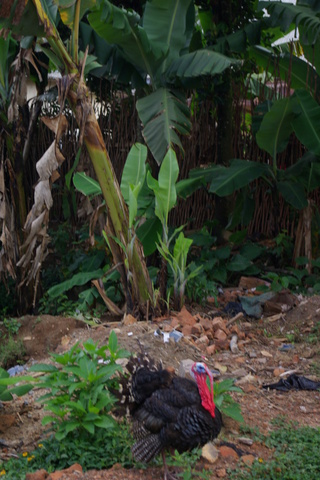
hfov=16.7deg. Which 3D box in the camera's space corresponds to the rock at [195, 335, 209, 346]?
[{"bbox_3d":[0.364,0.882,9.600,0.123,0.100,0.105,0,3,0],"label":"rock"}]

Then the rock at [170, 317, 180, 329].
[{"bbox_3d":[0.142,0.758,10.050,0.100,0.105,0.090,0,3,0],"label":"rock"}]

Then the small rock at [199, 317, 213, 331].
[{"bbox_3d":[0.466,0.855,11.200,0.139,0.132,0.136,0,2,0],"label":"small rock"}]

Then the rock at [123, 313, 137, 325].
[{"bbox_3d":[-0.312,0.804,11.200,0.139,0.113,0.127,0,2,0],"label":"rock"}]

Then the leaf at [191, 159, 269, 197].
[{"bbox_3d":[0.846,-0.760,13.300,0.920,0.462,0.450,0,2,0],"label":"leaf"}]

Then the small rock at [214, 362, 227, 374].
[{"bbox_3d":[0.548,1.164,9.900,0.105,0.100,0.103,0,2,0],"label":"small rock"}]

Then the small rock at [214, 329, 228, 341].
[{"bbox_3d":[0.619,0.951,11.000,0.137,0.111,0.124,0,2,0],"label":"small rock"}]

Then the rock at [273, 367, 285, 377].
[{"bbox_3d":[0.943,1.046,8.700,0.098,0.078,0.085,0,3,0],"label":"rock"}]

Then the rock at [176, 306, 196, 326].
[{"bbox_3d":[0.245,0.707,10.100,0.178,0.175,0.140,0,3,0],"label":"rock"}]

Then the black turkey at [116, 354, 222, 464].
[{"bbox_3d":[0.047,0.952,6.000,0.570,0.640,0.420,2,4,32],"label":"black turkey"}]

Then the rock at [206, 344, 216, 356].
[{"bbox_3d":[0.509,1.092,10.800,0.096,0.109,0.103,0,2,0],"label":"rock"}]

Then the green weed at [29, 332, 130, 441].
[{"bbox_3d":[-0.538,0.978,7.300,0.661,0.707,0.600,0,2,0],"label":"green weed"}]

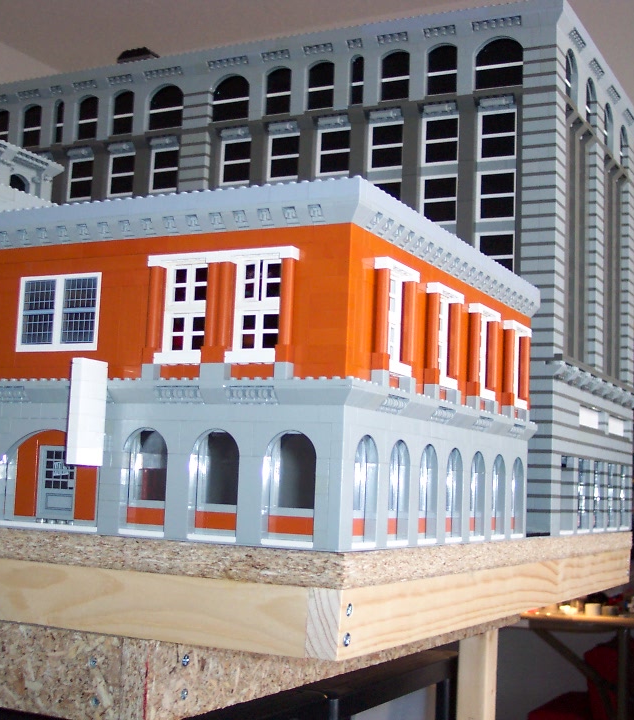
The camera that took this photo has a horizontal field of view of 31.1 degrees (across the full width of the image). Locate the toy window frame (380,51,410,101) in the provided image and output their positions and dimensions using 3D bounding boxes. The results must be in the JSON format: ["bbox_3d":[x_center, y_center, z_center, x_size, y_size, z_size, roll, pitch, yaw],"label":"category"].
[{"bbox_3d":[0.076,-0.272,1.099,0.032,0.051,0.010,-1,-7,27],"label":"toy window frame"}]

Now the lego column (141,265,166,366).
[{"bbox_3d":[-0.095,-0.026,0.672,0.009,0.058,0.008,-1,-7,27],"label":"lego column"}]

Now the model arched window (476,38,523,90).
[{"bbox_3d":[0.170,-0.274,1.059,0.048,0.049,0.009,-1,-7,27],"label":"model arched window"}]

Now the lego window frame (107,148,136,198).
[{"bbox_3d":[-0.214,-0.207,1.256,0.038,0.054,0.010,-1,-7,27],"label":"lego window frame"}]

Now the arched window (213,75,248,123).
[{"bbox_3d":[-0.088,-0.269,1.182,0.048,0.051,0.010,-1,-7,27],"label":"arched window"}]

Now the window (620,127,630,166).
[{"bbox_3d":[0.345,-0.241,1.294,0.009,0.048,0.046,-1,-7,27],"label":"window"}]

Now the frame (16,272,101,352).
[{"bbox_3d":[-0.159,-0.029,0.714,0.064,0.048,0.009,-1,-7,27],"label":"frame"}]

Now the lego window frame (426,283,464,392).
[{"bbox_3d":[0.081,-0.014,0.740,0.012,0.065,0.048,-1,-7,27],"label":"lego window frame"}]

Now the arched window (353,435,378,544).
[{"bbox_3d":[0.024,0.072,0.633,0.008,0.061,0.032,-1,-7,27],"label":"arched window"}]

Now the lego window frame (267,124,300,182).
[{"bbox_3d":[-0.033,-0.213,1.165,0.038,0.058,0.010,-1,-7,27],"label":"lego window frame"}]

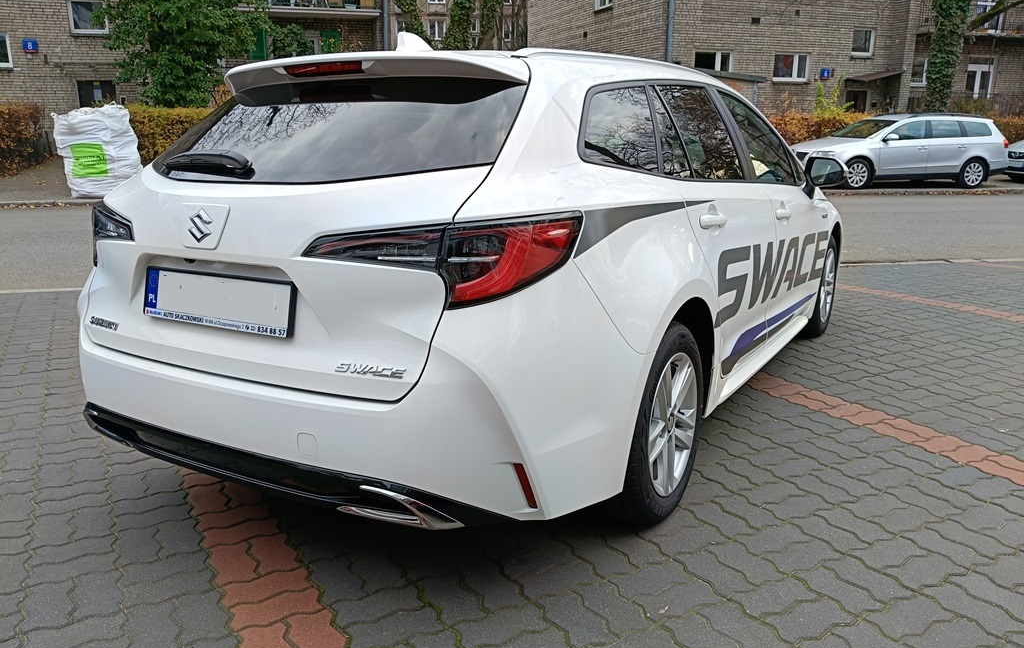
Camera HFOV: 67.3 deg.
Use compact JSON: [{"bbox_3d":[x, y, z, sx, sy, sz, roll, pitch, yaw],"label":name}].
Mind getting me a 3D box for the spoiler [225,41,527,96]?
[{"bbox_3d":[-0.458,-0.733,2.223,1.140,0.125,0.310,7,15,30],"label":"spoiler"}]

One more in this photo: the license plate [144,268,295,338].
[{"bbox_3d":[-0.734,-0.059,1.900,0.530,0.130,0.022,7,3,30],"label":"license plate"}]

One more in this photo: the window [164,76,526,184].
[{"bbox_3d":[-0.554,-0.521,2.106,1.260,0.100,0.510,7,52,30],"label":"window"}]

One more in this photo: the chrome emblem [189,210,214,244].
[{"bbox_3d":[-0.745,-0.236,1.844,0.092,0.086,0.014,7,4,30],"label":"chrome emblem"}]

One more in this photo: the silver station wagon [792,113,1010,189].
[{"bbox_3d":[8.091,-3.653,16.292,4.770,1.510,1.820,-3,14,-12],"label":"silver station wagon"}]

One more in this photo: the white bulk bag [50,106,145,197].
[{"bbox_3d":[-6.876,-2.835,12.838,0.980,1.420,0.950,-1,14,-5],"label":"white bulk bag"}]

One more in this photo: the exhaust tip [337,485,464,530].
[{"bbox_3d":[-0.262,0.405,1.718,0.340,0.100,0.100,5,14,21],"label":"exhaust tip"}]

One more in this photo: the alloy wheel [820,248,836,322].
[{"bbox_3d":[1.815,-0.237,4.636,0.190,0.440,0.440,7,15,30],"label":"alloy wheel"}]

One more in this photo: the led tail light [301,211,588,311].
[{"bbox_3d":[-0.163,-0.150,1.702,0.602,0.190,0.236,4,14,17],"label":"led tail light"}]

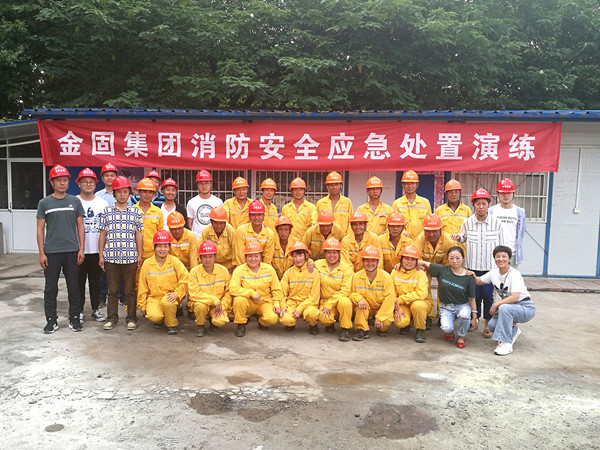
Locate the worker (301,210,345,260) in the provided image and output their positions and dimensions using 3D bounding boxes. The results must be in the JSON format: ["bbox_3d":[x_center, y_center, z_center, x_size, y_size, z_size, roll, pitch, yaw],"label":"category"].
[{"bbox_3d":[0.267,0.483,5.680,0.560,1.370,0.680,1,4,3],"label":"worker"}]

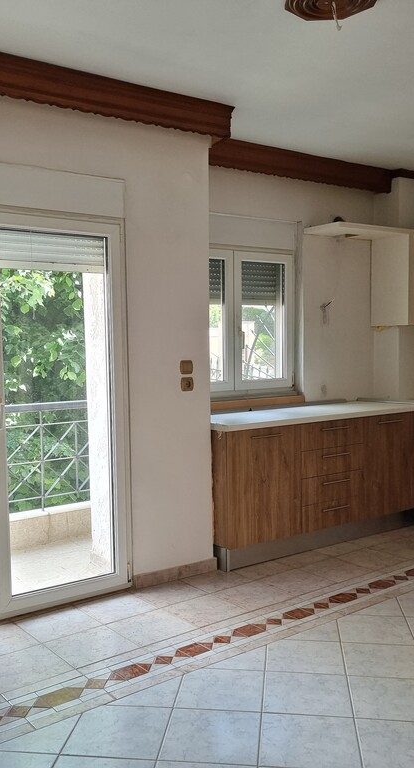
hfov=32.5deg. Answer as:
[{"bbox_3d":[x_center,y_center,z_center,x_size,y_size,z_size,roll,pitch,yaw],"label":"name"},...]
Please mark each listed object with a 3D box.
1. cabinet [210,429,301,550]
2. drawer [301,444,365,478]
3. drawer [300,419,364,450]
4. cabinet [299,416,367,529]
[{"bbox_3d":[0.203,0.623,4.681,0.616,0.721,0.580,-3,4,-36],"label":"cabinet"},{"bbox_3d":[0.726,0.509,4.982,0.595,0.180,0.460,-3,4,-36],"label":"drawer"},{"bbox_3d":[0.724,0.328,4.971,0.595,0.183,0.460,-3,4,-36],"label":"drawer"},{"bbox_3d":[0.693,0.594,5.036,0.595,0.721,0.580,-3,4,-36],"label":"cabinet"}]

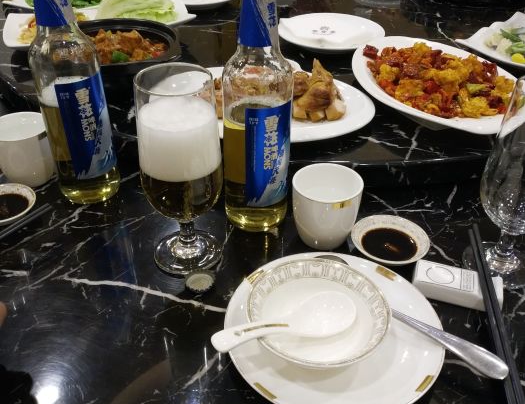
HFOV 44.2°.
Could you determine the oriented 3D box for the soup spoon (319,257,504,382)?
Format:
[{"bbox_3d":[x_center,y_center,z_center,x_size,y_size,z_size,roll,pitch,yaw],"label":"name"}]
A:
[{"bbox_3d":[0.122,0.102,0.576,0.200,0.025,0.042,27,44,34],"label":"soup spoon"}]

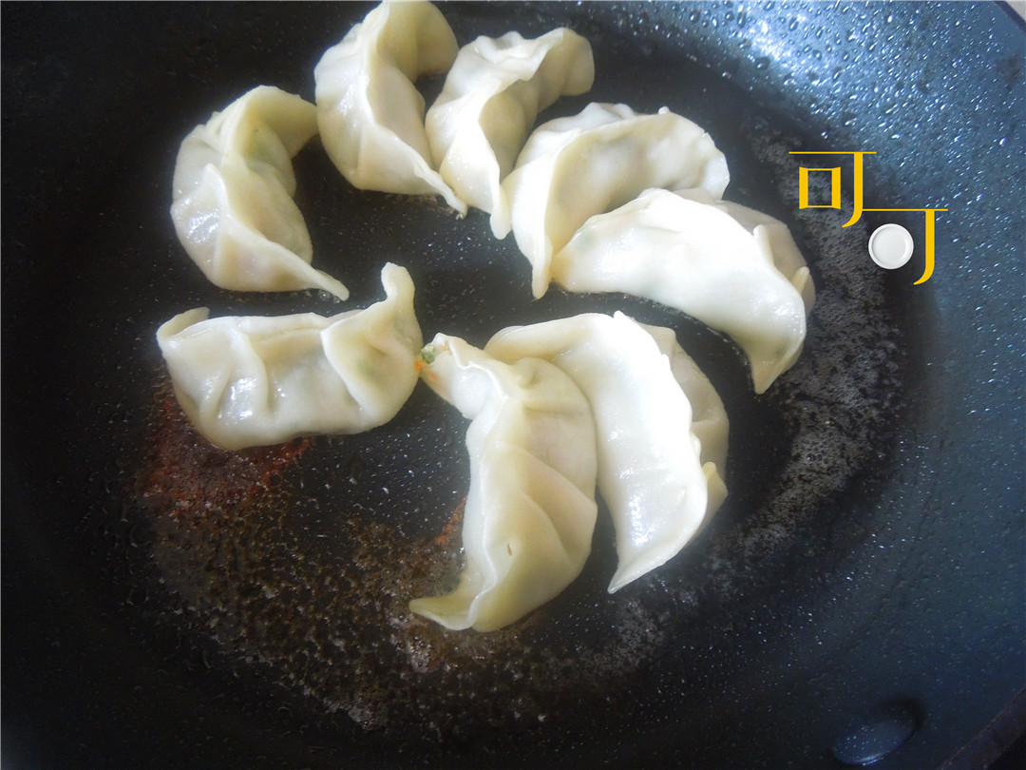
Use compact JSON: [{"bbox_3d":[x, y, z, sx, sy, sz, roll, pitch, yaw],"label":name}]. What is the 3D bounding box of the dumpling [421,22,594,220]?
[{"bbox_3d":[-0.006,-0.084,0.238,0.039,0.029,0.073,21,64,12],"label":"dumpling"}]

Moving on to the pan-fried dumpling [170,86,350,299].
[{"bbox_3d":[-0.079,-0.054,0.223,0.047,0.029,0.069,-11,62,-5],"label":"pan-fried dumpling"}]

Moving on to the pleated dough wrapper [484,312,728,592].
[{"bbox_3d":[0.029,0.008,0.187,0.046,0.029,0.070,-23,64,-11],"label":"pleated dough wrapper"}]

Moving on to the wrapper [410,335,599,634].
[{"bbox_3d":[-0.001,0.019,0.182,0.044,0.029,0.073,1,62,1],"label":"wrapper"}]

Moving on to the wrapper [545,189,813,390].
[{"bbox_3d":[0.052,-0.035,0.210,0.067,0.029,0.043,31,66,16],"label":"wrapper"}]

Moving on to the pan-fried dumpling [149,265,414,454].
[{"bbox_3d":[-0.059,-0.006,0.196,0.070,0.029,0.035,-10,62,-5],"label":"pan-fried dumpling"}]

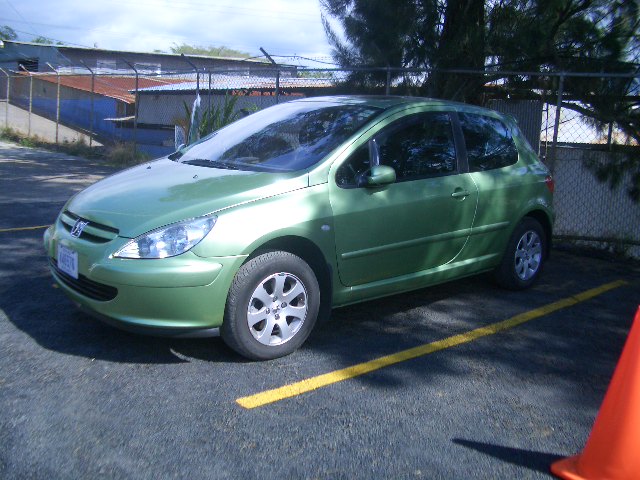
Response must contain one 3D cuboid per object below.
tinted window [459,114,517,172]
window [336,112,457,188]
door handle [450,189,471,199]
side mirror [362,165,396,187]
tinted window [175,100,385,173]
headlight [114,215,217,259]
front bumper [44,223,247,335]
[{"bbox_3d":[1.252,-0.731,4.855,0.680,0.450,0.100,-9,-5,-46],"label":"tinted window"},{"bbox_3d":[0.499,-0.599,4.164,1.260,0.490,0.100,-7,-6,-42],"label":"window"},{"bbox_3d":[0.967,-0.315,4.444,0.200,0.060,0.050,-7,14,-42],"label":"door handle"},{"bbox_3d":[0.308,-0.364,3.719,0.160,0.130,0.200,-7,14,-42],"label":"side mirror"},{"bbox_3d":[-0.283,-0.740,4.381,1.030,0.190,1.420,-37,32,-32],"label":"tinted window"},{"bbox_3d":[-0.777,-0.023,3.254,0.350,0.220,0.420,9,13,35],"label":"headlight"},{"bbox_3d":[-1.175,0.175,3.748,0.600,0.480,1.700,-7,14,-42],"label":"front bumper"}]

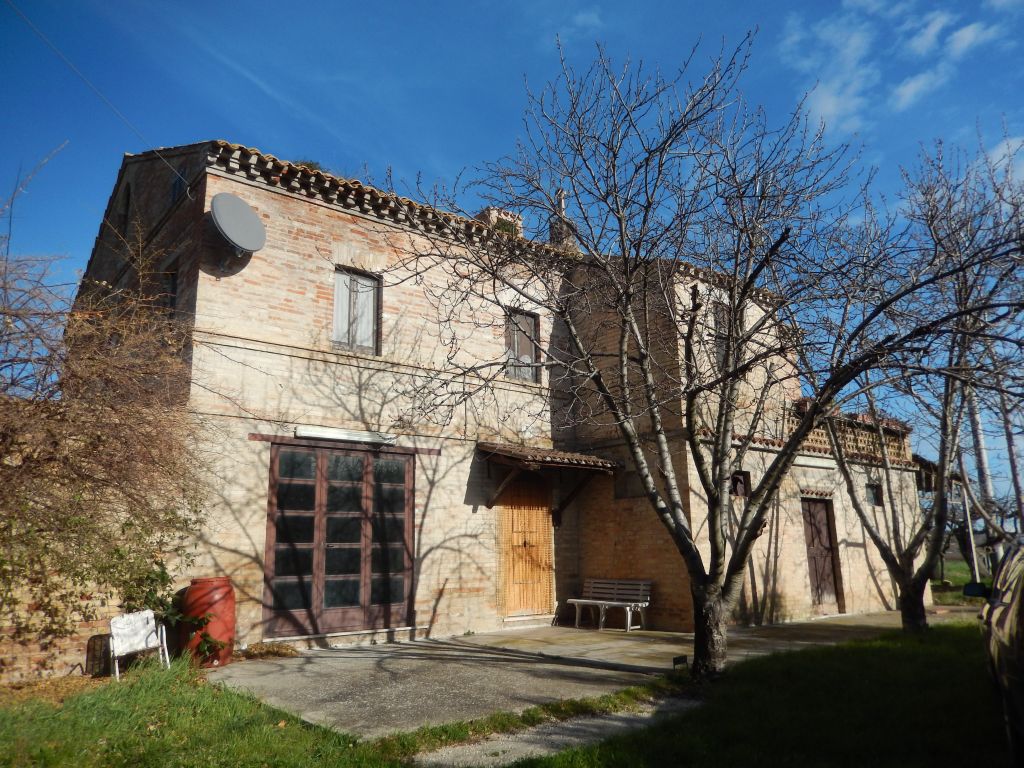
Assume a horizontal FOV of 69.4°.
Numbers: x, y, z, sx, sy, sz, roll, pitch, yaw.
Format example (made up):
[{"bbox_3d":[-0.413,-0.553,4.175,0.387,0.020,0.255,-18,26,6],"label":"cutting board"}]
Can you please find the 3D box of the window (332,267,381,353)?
[{"bbox_3d":[-2.401,-1.101,11.386,0.810,1.290,0.120,9,-16,-37],"label":"window"}]

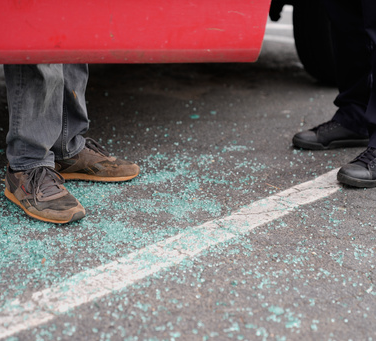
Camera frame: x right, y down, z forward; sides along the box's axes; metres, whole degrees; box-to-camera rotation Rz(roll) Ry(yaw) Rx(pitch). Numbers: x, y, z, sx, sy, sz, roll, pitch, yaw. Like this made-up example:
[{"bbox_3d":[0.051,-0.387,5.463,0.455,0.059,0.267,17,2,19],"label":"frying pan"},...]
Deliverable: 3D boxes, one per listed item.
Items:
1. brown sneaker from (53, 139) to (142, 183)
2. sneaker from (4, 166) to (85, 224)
[{"bbox_3d":[-0.293,-0.034,2.510,0.303,0.112,0.110,0,20,-3],"label":"brown sneaker"},{"bbox_3d":[-0.399,0.059,2.235,0.303,0.112,0.110,18,25,39],"label":"sneaker"}]

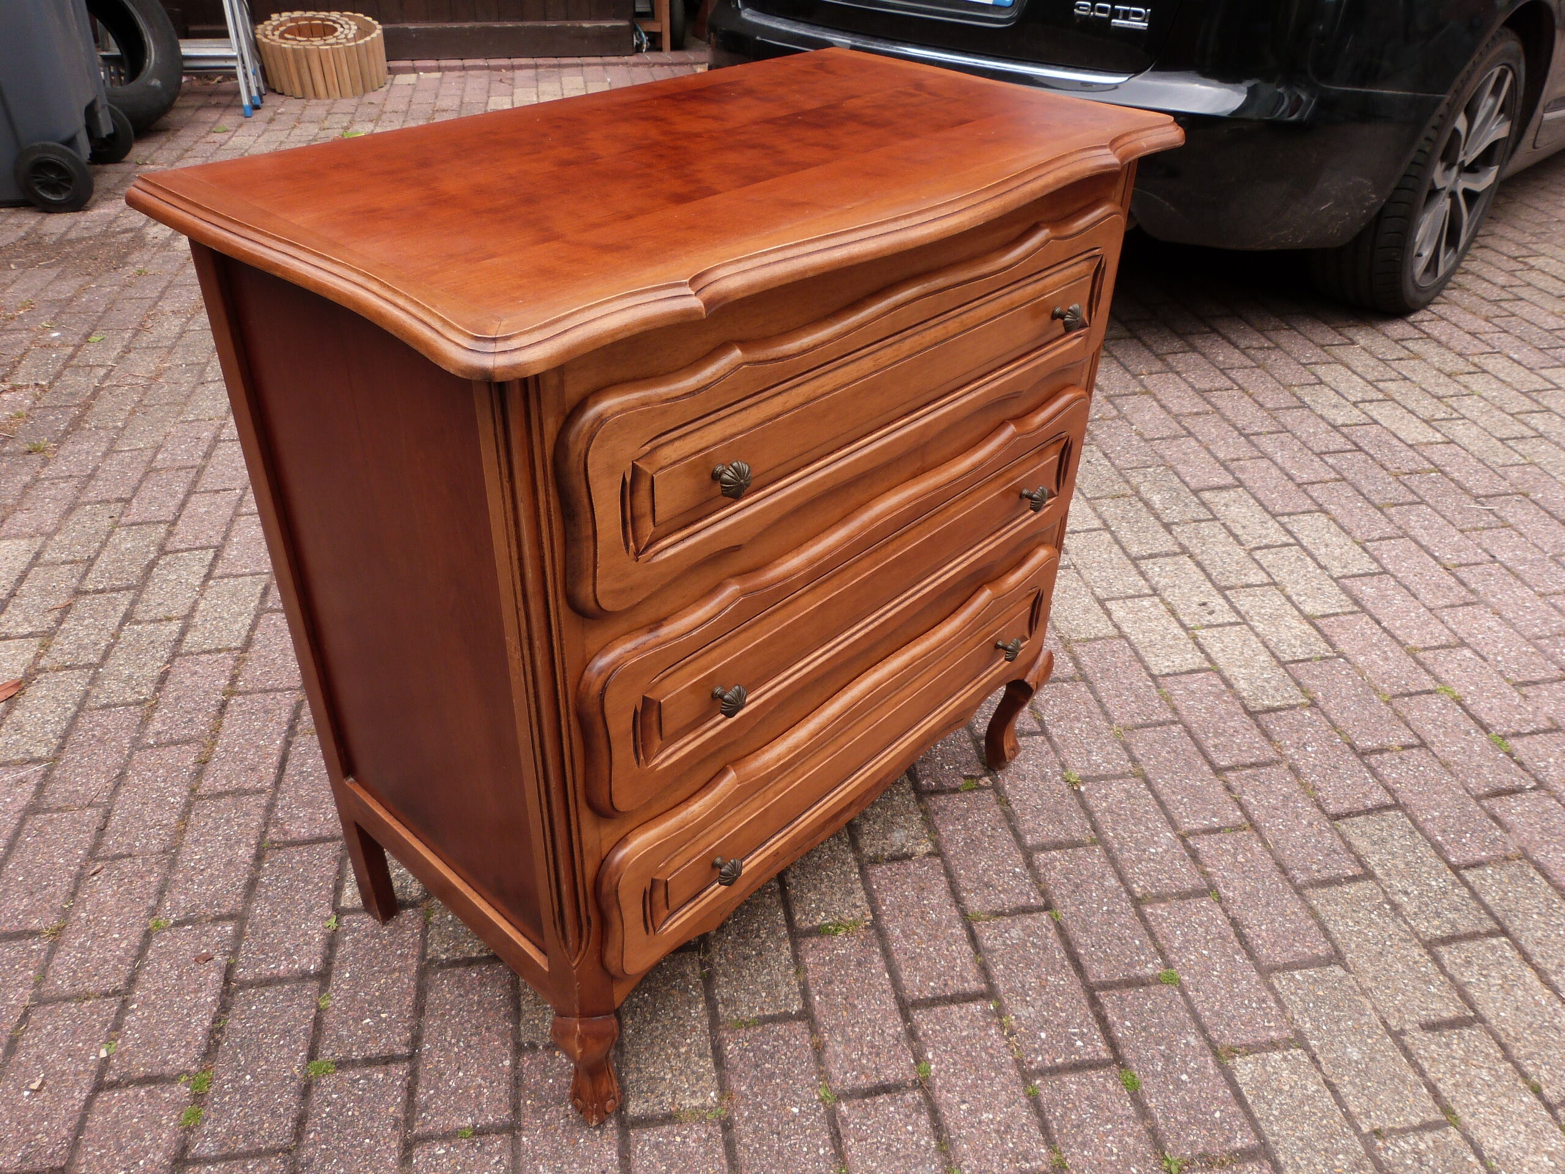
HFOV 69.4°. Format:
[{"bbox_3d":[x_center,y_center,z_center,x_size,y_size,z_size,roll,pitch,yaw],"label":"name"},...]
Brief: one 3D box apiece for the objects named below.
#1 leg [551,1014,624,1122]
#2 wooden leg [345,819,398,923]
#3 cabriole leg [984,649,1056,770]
[{"bbox_3d":[-0.182,0.446,1.069,0.065,0.173,0.070,1,35,-2],"label":"leg"},{"bbox_3d":[-0.459,0.305,1.264,0.036,0.168,0.026,29,43,34],"label":"wooden leg"},{"bbox_3d":[0.312,0.162,1.506,0.070,0.173,0.063,1,35,-2],"label":"cabriole leg"}]

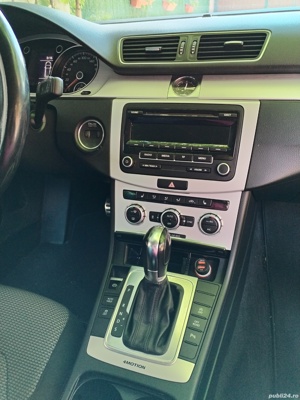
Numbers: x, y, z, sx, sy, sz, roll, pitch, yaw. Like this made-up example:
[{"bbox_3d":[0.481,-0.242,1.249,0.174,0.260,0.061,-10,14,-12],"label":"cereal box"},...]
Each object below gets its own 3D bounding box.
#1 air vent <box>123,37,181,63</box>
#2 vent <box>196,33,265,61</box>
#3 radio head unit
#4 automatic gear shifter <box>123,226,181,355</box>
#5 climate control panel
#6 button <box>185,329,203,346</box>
[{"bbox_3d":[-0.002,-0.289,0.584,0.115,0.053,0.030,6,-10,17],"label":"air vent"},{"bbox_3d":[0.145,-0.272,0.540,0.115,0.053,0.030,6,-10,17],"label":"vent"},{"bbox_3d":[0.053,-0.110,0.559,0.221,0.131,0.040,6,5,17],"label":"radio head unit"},{"bbox_3d":[0.003,0.131,0.464,0.076,0.169,0.125,6,31,17],"label":"automatic gear shifter"},{"bbox_3d":[0.043,0.021,0.576,0.243,0.112,0.035,6,5,17],"label":"climate control panel"},{"bbox_3d":[0.067,0.214,0.468,0.024,0.010,0.022,6,43,17],"label":"button"}]

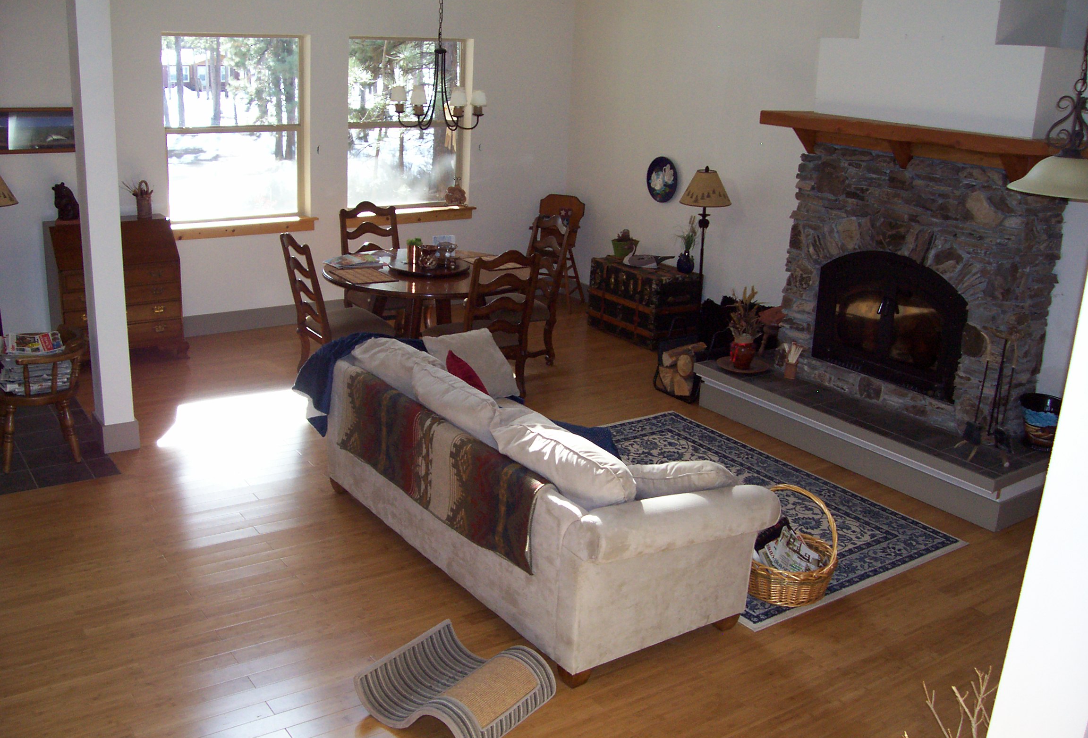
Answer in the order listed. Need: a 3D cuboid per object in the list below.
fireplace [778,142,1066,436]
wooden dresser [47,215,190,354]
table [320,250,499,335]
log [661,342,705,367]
[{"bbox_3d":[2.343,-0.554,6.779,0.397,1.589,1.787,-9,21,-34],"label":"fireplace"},{"bbox_3d":[-3.216,-0.586,8.029,0.884,1.040,0.477,-9,21,-34],"label":"wooden dresser"},{"bbox_3d":[-0.906,-0.387,8.213,1.549,0.755,1.549,2,17,-1],"label":"table"},{"bbox_3d":[1.052,-0.111,7.943,0.427,0.119,0.109,-13,23,-42],"label":"log"}]

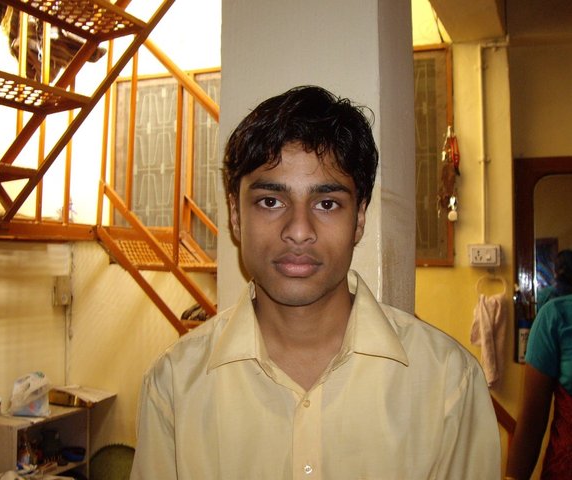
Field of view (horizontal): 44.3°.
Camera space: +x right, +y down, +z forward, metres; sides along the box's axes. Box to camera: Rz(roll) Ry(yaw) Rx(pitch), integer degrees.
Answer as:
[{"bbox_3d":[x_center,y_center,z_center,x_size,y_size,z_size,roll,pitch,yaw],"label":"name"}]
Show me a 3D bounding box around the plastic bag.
[{"bbox_3d":[-1.285,0.767,3.520,0.180,0.215,0.140,0,-4,-3],"label":"plastic bag"}]

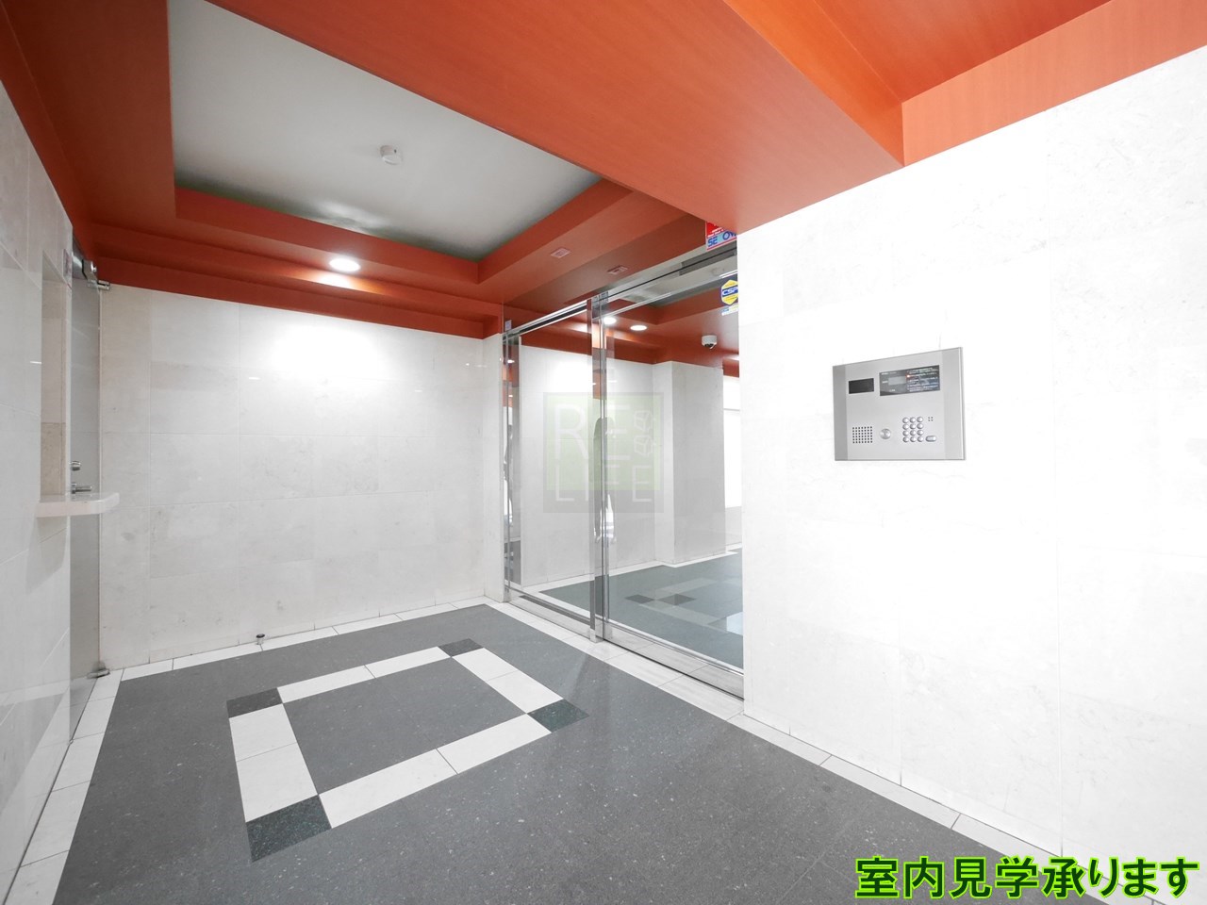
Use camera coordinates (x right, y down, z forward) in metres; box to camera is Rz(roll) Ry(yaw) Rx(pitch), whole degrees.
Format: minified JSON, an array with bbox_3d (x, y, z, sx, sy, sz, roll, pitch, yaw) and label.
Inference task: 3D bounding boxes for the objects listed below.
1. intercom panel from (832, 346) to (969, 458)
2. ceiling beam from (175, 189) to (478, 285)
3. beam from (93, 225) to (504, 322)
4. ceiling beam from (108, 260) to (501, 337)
[{"bbox_3d":[0.994,-0.147,1.668,0.034,0.350,0.392,0,-1,-40],"label":"intercom panel"},{"bbox_3d":[-1.506,-1.219,2.917,1.570,0.146,0.113,-1,0,-40],"label":"ceiling beam"},{"bbox_3d":[-1.743,-1.095,3.198,2.207,0.095,0.223,-1,0,-40],"label":"beam"},{"bbox_3d":[-1.835,-0.981,3.309,2.207,0.129,0.113,-1,0,-40],"label":"ceiling beam"}]

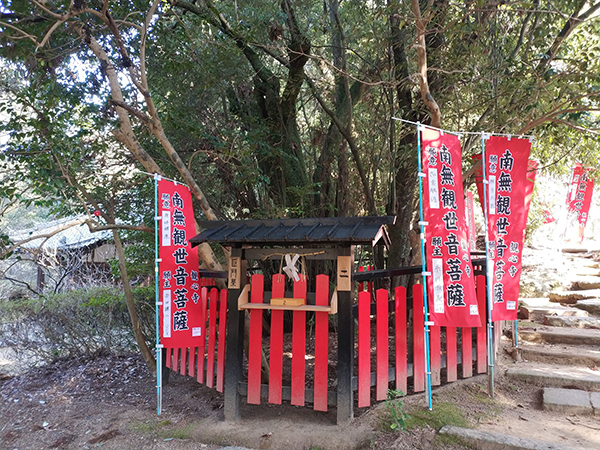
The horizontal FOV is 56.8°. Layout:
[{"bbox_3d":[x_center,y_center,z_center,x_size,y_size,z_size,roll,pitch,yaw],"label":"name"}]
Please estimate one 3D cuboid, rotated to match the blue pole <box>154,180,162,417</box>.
[{"bbox_3d":[-1.493,0.711,5.830,0.030,2.506,0.030,-2,-5,0],"label":"blue pole"}]

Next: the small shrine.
[{"bbox_3d":[-0.094,0.926,5.437,2.100,1.990,0.830,-1,-6,20],"label":"small shrine"}]

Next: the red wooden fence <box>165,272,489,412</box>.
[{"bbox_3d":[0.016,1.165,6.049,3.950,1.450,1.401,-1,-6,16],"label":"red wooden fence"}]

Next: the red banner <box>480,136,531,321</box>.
[{"bbox_3d":[2.046,0.039,5.415,0.500,1.775,0.070,2,-6,-20],"label":"red banner"}]

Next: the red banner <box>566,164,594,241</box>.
[{"bbox_3d":[6.271,-0.490,12.500,0.520,1.801,0.080,9,-5,11],"label":"red banner"}]

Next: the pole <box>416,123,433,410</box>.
[{"bbox_3d":[1.118,0.342,4.970,0.030,2.568,0.030,-1,-5,0],"label":"pole"}]

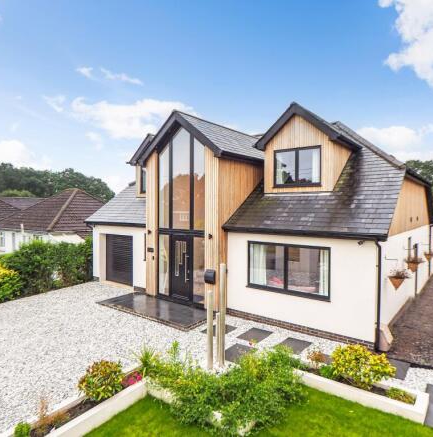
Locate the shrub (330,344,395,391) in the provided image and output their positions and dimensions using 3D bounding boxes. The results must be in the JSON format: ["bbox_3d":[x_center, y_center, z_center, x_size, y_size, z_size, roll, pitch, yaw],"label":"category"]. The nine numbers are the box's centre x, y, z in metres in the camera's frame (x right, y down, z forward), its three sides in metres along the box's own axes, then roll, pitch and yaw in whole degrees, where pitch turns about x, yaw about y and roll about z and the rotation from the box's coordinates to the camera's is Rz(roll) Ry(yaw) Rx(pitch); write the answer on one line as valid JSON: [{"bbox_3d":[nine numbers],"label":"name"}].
[{"bbox_3d":[2.505,2.539,5.200,1.050,0.660,0.850,2,2,38],"label":"shrub"}]

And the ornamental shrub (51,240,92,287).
[{"bbox_3d":[-6.171,1.851,12.900,1.300,1.700,1.400,1,2,30],"label":"ornamental shrub"}]

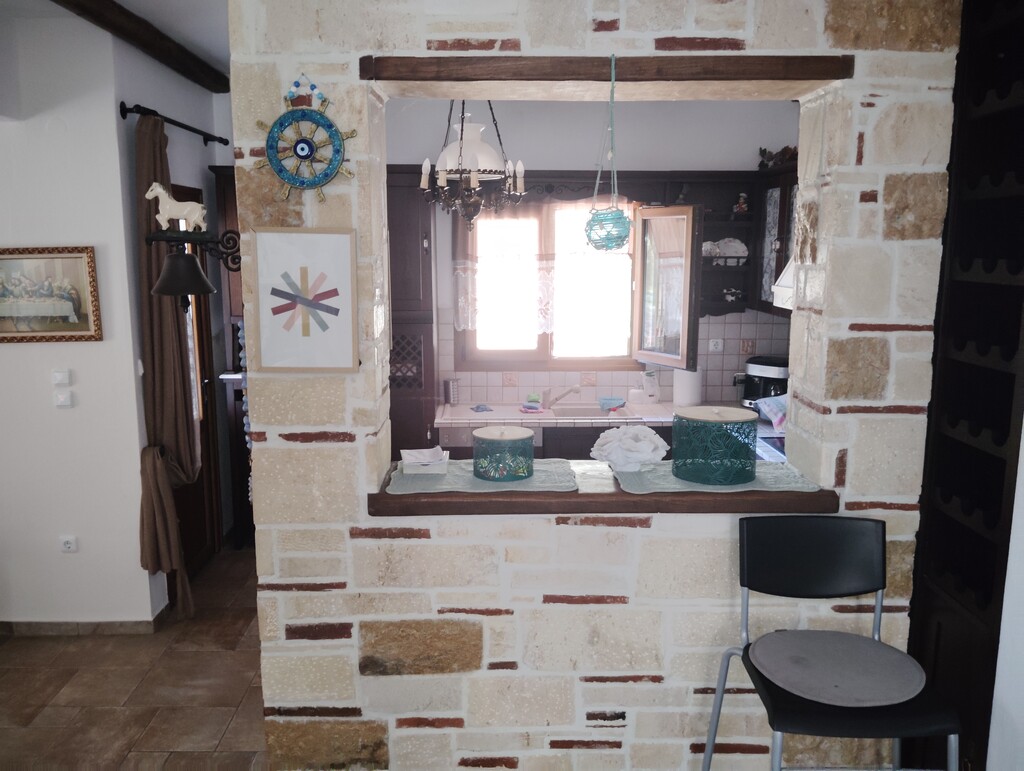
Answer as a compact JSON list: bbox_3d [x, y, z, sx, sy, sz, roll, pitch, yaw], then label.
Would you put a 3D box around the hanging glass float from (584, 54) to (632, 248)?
[{"bbox_3d":[0.267,-0.647,2.323,0.129,0.531,0.135,0,10,0],"label":"hanging glass float"}]

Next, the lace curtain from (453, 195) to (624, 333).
[{"bbox_3d":[0.163,-0.747,5.118,1.061,0.843,0.070,0,10,0],"label":"lace curtain"}]

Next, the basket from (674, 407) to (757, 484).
[{"bbox_3d":[0.651,0.187,2.682,0.270,0.205,0.270,0,10,0],"label":"basket"}]

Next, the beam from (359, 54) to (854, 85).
[{"bbox_3d":[0.266,-0.888,2.347,1.377,0.072,0.090,0,10,0],"label":"beam"}]

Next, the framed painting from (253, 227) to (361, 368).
[{"bbox_3d":[-0.603,-0.247,2.429,0.304,0.424,0.020,0,10,0],"label":"framed painting"}]

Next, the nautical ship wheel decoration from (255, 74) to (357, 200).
[{"bbox_3d":[-0.581,-0.696,2.345,0.283,0.349,0.025,0,10,0],"label":"nautical ship wheel decoration"}]

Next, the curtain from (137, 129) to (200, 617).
[{"bbox_3d":[-1.630,-0.041,4.003,0.200,2.380,0.500,0,10,0],"label":"curtain"}]

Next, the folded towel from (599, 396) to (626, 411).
[{"bbox_3d":[0.621,0.111,5.125,0.173,0.088,0.130,0,10,0],"label":"folded towel"}]

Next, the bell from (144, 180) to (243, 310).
[{"bbox_3d":[-0.953,-0.422,2.515,0.321,0.389,0.180,0,10,0],"label":"bell"}]

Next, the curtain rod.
[{"bbox_3d":[-1.690,-1.318,4.267,0.110,0.080,1.290,0,10,0],"label":"curtain rod"}]

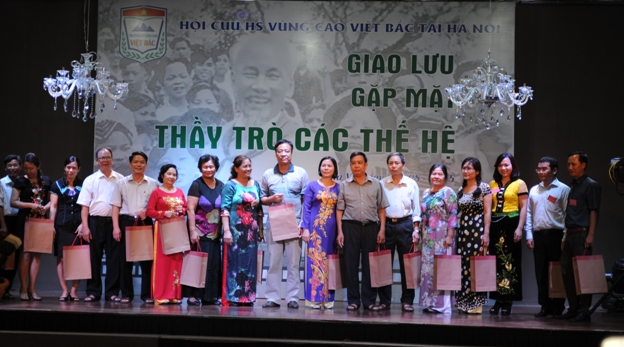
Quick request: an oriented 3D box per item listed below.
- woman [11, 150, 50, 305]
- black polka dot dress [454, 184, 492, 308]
[{"bbox_3d":[-2.992,0.563,12.150,0.450,1.580,0.360,2,-2,-22],"label":"woman"},{"bbox_3d":[1.636,0.749,11.650,0.400,1.310,0.330,0,-2,23],"label":"black polka dot dress"}]

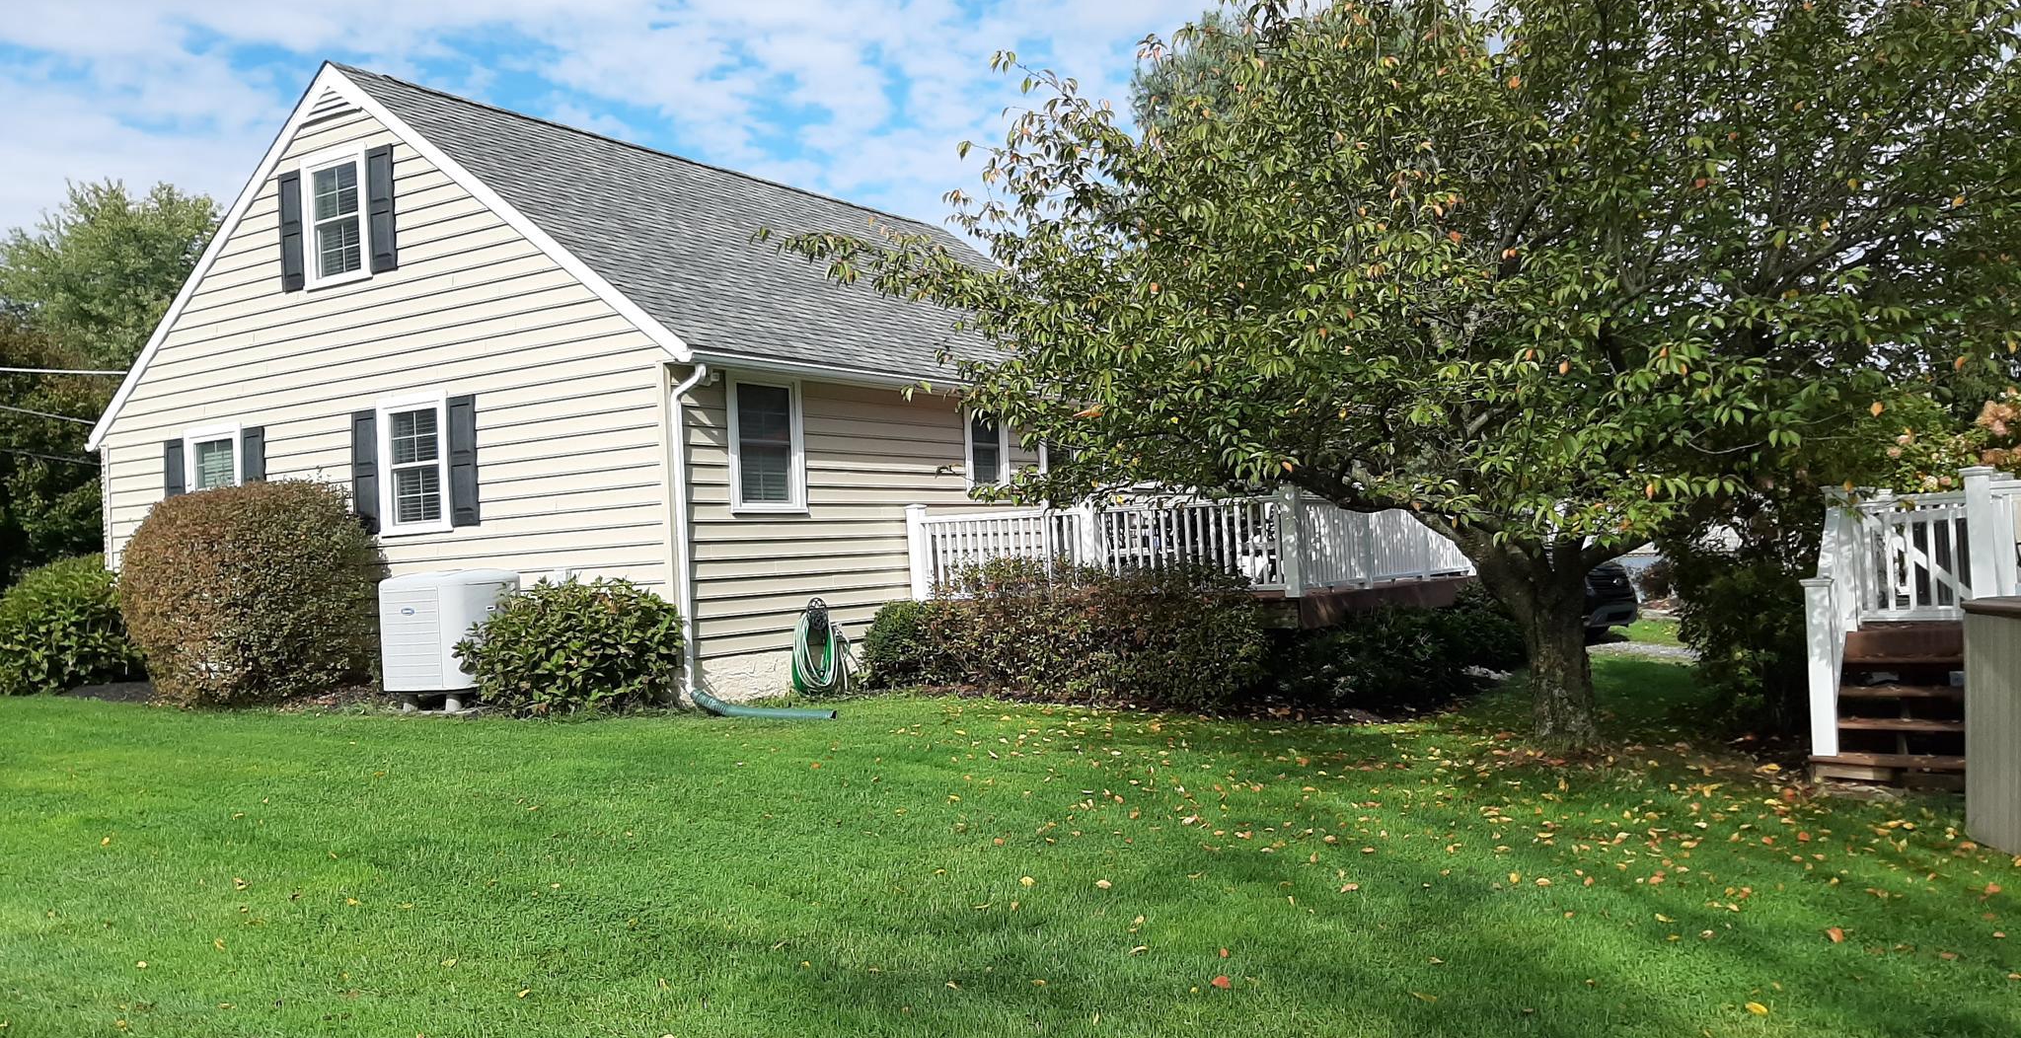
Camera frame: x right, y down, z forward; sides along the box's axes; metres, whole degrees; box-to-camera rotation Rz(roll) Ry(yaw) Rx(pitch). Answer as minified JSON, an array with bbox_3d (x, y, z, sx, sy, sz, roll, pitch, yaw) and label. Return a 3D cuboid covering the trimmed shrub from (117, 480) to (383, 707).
[{"bbox_3d":[-7.378,0.786,14.700,2.500,2.100,2.200,-4,-2,31],"label":"trimmed shrub"}]

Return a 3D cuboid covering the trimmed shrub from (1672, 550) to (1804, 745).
[{"bbox_3d":[5.214,0.836,10.700,1.200,1.350,1.150,-4,-2,23],"label":"trimmed shrub"}]

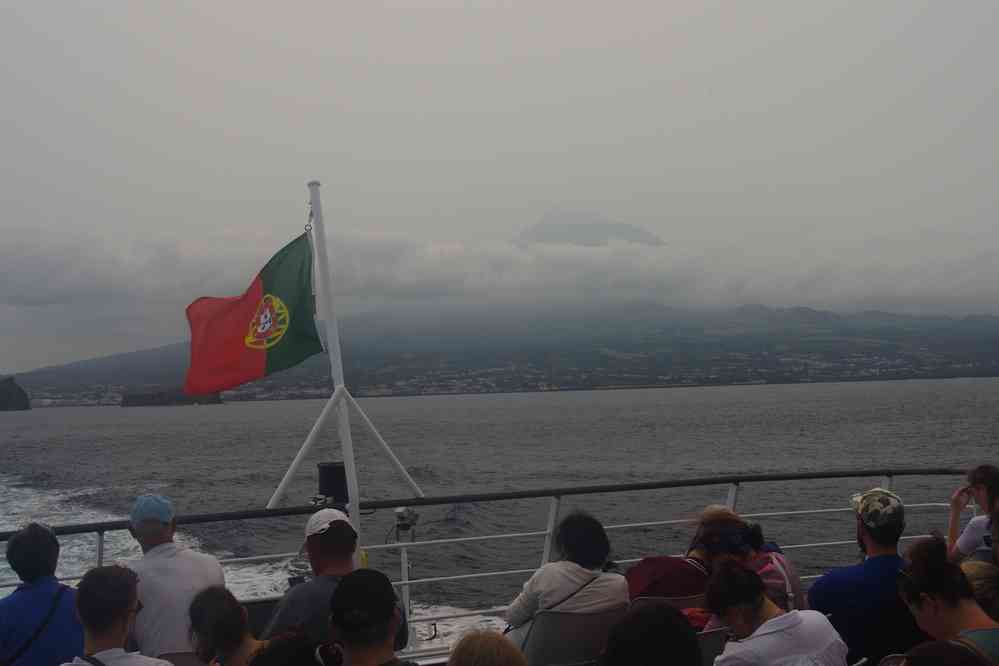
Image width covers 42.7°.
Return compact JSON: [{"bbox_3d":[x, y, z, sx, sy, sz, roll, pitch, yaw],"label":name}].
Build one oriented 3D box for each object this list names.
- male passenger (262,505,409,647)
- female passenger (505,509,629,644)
[{"bbox_3d":[-0.700,1.330,5.200,0.570,1.290,0.800,-1,-3,-14],"label":"male passenger"},{"bbox_3d":[0.270,1.360,5.650,0.520,1.220,0.780,-1,-3,-14],"label":"female passenger"}]

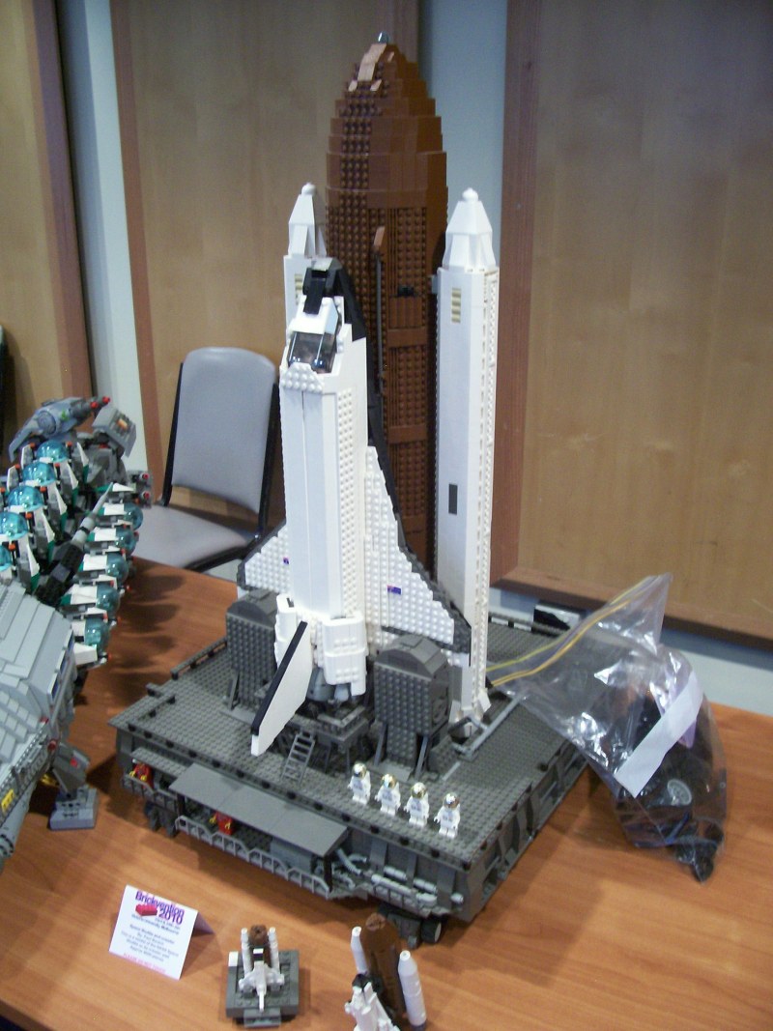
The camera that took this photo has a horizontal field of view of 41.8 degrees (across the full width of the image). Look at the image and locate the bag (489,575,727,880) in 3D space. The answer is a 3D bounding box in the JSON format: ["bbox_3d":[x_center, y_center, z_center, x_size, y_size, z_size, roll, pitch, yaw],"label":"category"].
[{"bbox_3d":[0.268,0.210,1.136,0.285,0.240,0.205,17,29,37],"label":"bag"}]

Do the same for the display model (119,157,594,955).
[{"bbox_3d":[-0.004,-0.040,1.057,0.452,0.768,0.490,13,26,29],"label":"display model"}]

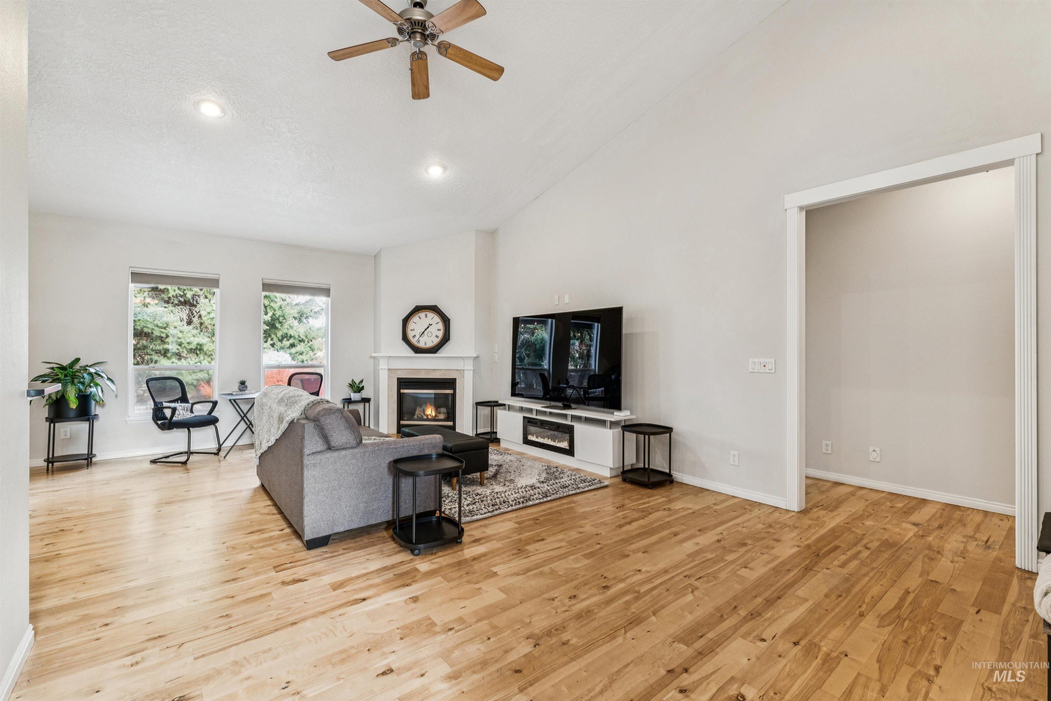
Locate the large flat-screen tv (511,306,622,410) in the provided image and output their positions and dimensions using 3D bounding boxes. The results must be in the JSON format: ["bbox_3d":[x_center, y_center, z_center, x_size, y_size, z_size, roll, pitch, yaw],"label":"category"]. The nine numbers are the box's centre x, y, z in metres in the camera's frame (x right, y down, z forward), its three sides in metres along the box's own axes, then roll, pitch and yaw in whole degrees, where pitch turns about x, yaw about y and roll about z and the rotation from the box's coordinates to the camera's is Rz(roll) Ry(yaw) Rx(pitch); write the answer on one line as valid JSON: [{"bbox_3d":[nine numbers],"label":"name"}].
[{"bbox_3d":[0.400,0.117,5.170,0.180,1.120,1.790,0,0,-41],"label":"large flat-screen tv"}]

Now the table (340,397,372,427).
[{"bbox_3d":[-2.530,1.012,6.570,0.405,0.546,0.405,0,0,-38],"label":"table"}]

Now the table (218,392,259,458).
[{"bbox_3d":[-3.495,0.920,5.489,0.460,0.710,0.520,0,0,-41],"label":"table"}]

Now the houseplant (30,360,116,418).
[{"bbox_3d":[-4.890,0.418,4.763,0.630,0.640,0.560,0,0,-38],"label":"houseplant"}]

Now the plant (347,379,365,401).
[{"bbox_3d":[-2.533,0.590,6.561,0.260,0.325,0.240,0,0,7],"label":"plant"}]

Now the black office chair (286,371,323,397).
[{"bbox_3d":[-3.104,0.799,5.968,0.590,0.966,0.580,0,0,2],"label":"black office chair"}]

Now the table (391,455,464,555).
[{"bbox_3d":[-0.640,1.007,2.911,0.420,0.528,0.400,0,0,-38],"label":"table"}]

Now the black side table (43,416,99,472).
[{"bbox_3d":[-4.910,0.991,4.731,0.410,0.565,0.410,0,0,-36],"label":"black side table"}]

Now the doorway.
[{"bbox_3d":[2.567,0.018,3.051,0.160,2.530,1.330,0,0,-41],"label":"doorway"}]

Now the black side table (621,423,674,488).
[{"bbox_3d":[1.186,1.018,4.266,0.415,0.530,0.415,0,0,-41],"label":"black side table"}]

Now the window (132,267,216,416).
[{"bbox_3d":[-4.436,-0.099,5.557,0.876,1.790,0.100,0,0,-38],"label":"window"}]

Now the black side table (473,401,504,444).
[{"bbox_3d":[-0.471,1.016,6.213,0.410,0.535,0.415,0,0,-41],"label":"black side table"}]

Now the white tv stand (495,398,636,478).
[{"bbox_3d":[0.396,0.985,5.203,0.380,0.590,1.980,0,0,-38],"label":"white tv stand"}]

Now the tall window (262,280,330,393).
[{"bbox_3d":[-3.265,-0.101,6.269,0.870,1.755,0.110,0,0,-36],"label":"tall window"}]

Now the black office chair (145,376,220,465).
[{"bbox_3d":[-4.043,0.796,5.171,0.580,0.966,0.590,0,0,7],"label":"black office chair"}]

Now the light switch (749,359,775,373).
[{"bbox_3d":[1.982,0.129,3.669,0.012,0.115,0.203,0,0,-41],"label":"light switch"}]

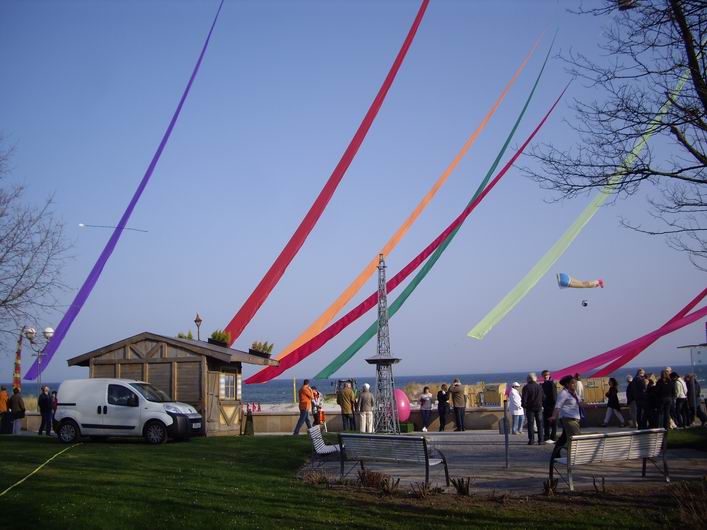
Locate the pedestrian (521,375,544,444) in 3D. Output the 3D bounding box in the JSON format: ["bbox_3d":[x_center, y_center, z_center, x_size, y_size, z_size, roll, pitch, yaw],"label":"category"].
[{"bbox_3d":[4.323,3.510,18.971,0.550,1.757,0.350,-2,-8,6],"label":"pedestrian"}]

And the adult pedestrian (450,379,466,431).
[{"bbox_3d":[3.409,4.609,25.619,0.550,1.740,0.420,1,-9,-17],"label":"adult pedestrian"}]

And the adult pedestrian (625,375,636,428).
[{"bbox_3d":[8.674,4.281,24.300,0.360,1.657,0.480,-2,-8,5],"label":"adult pedestrian"}]

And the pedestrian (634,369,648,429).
[{"bbox_3d":[8.388,3.898,22.600,0.380,1.752,0.500,-3,-8,8],"label":"pedestrian"}]

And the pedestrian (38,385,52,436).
[{"bbox_3d":[-10.478,4.955,26.400,0.360,1.691,0.500,-9,-11,44],"label":"pedestrian"}]

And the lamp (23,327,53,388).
[{"bbox_3d":[-12.753,4.609,31.645,1.212,4.158,0.420,-2,-8,0],"label":"lamp"}]

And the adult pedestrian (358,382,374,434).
[{"bbox_3d":[0.432,4.764,25.800,0.520,1.617,0.340,-2,-8,3],"label":"adult pedestrian"}]

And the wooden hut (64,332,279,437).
[{"bbox_3d":[-5.866,3.974,25.940,5.737,3.303,3.912,-4,-9,16],"label":"wooden hut"}]

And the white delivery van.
[{"bbox_3d":[-6.070,3.950,21.140,3.880,1.720,1.740,-3,-8,12],"label":"white delivery van"}]

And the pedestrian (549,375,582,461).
[{"bbox_3d":[4.172,2.997,15.200,0.620,1.661,0.500,-2,-8,3],"label":"pedestrian"}]

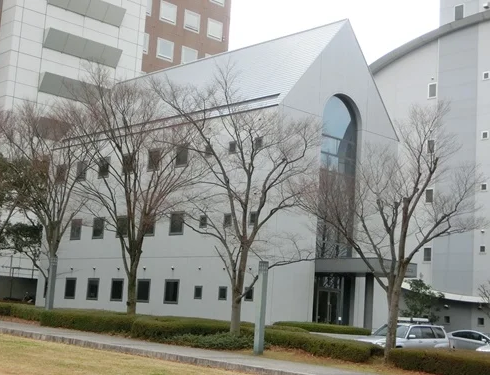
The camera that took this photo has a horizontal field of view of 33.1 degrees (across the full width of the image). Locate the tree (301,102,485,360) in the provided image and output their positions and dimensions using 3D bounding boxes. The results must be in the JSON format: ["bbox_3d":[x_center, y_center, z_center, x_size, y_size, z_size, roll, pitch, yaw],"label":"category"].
[{"bbox_3d":[4.977,1.412,28.128,6.226,8.898,6.040,2,-9,10],"label":"tree"}]

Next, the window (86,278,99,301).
[{"bbox_3d":[-9.569,6.383,51.778,0.150,1.372,1.282,12,-12,-42],"label":"window"}]

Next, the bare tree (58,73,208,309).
[{"bbox_3d":[-5.471,0.325,39.050,6.830,12.678,6.625,5,-9,-7],"label":"bare tree"}]

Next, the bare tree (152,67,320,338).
[{"bbox_3d":[-0.475,0.553,33.744,6.943,11.495,6.734,4,-9,0],"label":"bare tree"}]

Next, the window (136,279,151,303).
[{"bbox_3d":[-5.949,6.016,47.987,0.150,1.372,1.282,12,-12,-42],"label":"window"}]

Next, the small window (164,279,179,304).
[{"bbox_3d":[-4.112,5.823,46.064,0.150,1.372,1.282,12,-12,-42],"label":"small window"}]

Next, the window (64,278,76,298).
[{"bbox_3d":[-11.392,6.572,53.687,0.150,1.372,1.282,12,-12,-42],"label":"window"}]

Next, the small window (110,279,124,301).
[{"bbox_3d":[-7.759,6.195,49.883,0.150,1.372,1.282,12,-12,-42],"label":"small window"}]

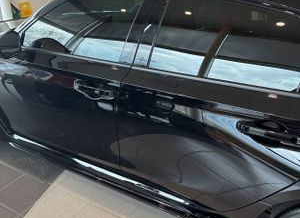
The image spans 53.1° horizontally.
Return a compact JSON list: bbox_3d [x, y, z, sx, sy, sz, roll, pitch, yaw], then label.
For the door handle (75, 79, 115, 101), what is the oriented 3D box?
[{"bbox_3d":[-0.304,-0.107,1.644,0.240,0.055,0.050,15,30,26],"label":"door handle"}]

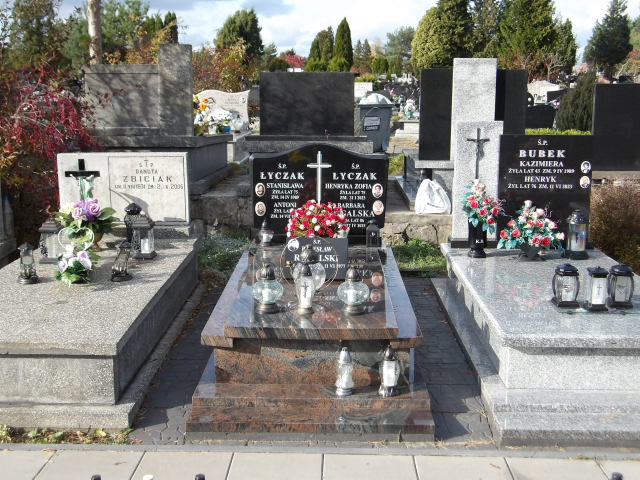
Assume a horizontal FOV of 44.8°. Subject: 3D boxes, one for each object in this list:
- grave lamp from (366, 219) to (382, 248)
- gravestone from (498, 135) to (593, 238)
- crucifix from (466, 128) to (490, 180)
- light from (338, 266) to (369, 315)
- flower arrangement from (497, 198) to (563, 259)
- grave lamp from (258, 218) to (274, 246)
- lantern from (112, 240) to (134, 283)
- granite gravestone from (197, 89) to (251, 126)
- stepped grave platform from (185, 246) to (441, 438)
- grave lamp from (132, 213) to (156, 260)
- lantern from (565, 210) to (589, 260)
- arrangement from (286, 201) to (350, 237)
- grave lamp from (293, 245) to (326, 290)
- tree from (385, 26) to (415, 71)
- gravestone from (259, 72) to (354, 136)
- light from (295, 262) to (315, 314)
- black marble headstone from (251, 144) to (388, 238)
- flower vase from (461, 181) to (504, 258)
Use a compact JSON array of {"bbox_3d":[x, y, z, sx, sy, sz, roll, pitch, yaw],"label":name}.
[{"bbox_3d":[0.358,-0.049,5.126,0.099,0.181,0.099,0,11,1],"label":"grave lamp"},{"bbox_3d":[1.603,-0.377,5.609,0.660,0.765,0.090,0,11,1],"label":"gravestone"},{"bbox_3d":[1.131,-0.606,5.520,0.170,0.370,0.040,0,11,1],"label":"crucifix"},{"bbox_3d":[0.160,0.231,3.645,0.149,0.215,0.149,0,11,1],"label":"light"},{"bbox_3d":[1.413,-0.069,5.149,0.440,0.380,0.340,0,12,1],"label":"flower arrangement"},{"bbox_3d":[-0.374,-0.055,5.403,0.108,0.190,0.108,0,12,1],"label":"grave lamp"},{"bbox_3d":[-1.128,0.116,4.390,0.118,0.219,0.118,5,11,0],"label":"lantern"},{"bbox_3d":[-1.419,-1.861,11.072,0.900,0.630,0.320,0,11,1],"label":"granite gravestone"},{"bbox_3d":[-0.021,0.408,4.361,1.036,0.416,2.345,0,11,1],"label":"stepped grave platform"},{"bbox_3d":[-1.212,-0.032,5.386,0.150,0.300,0.150,0,11,1],"label":"grave lamp"},{"bbox_3d":[1.661,-0.036,4.958,0.148,0.305,0.148,0,11,1],"label":"lantern"},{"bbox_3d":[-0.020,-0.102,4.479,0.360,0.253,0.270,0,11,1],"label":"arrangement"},{"bbox_3d":[-0.056,0.149,4.263,0.185,0.255,0.125,0,12,1],"label":"grave lamp"},{"bbox_3d":[8.921,-20.196,85.000,4.000,6.300,4.000,0,12,1],"label":"tree"},{"bbox_3d":[-0.120,-1.306,7.492,0.910,0.610,0.100,0,11,1],"label":"gravestone"},{"bbox_3d":[-0.071,0.228,3.808,0.105,0.240,0.105,0,11,1],"label":"light"},{"bbox_3d":[-0.002,-0.343,5.448,0.950,0.660,0.100,0,11,1],"label":"black marble headstone"},{"bbox_3d":[1.040,-0.138,4.969,0.270,0.495,0.250,0,11,1],"label":"flower vase"}]

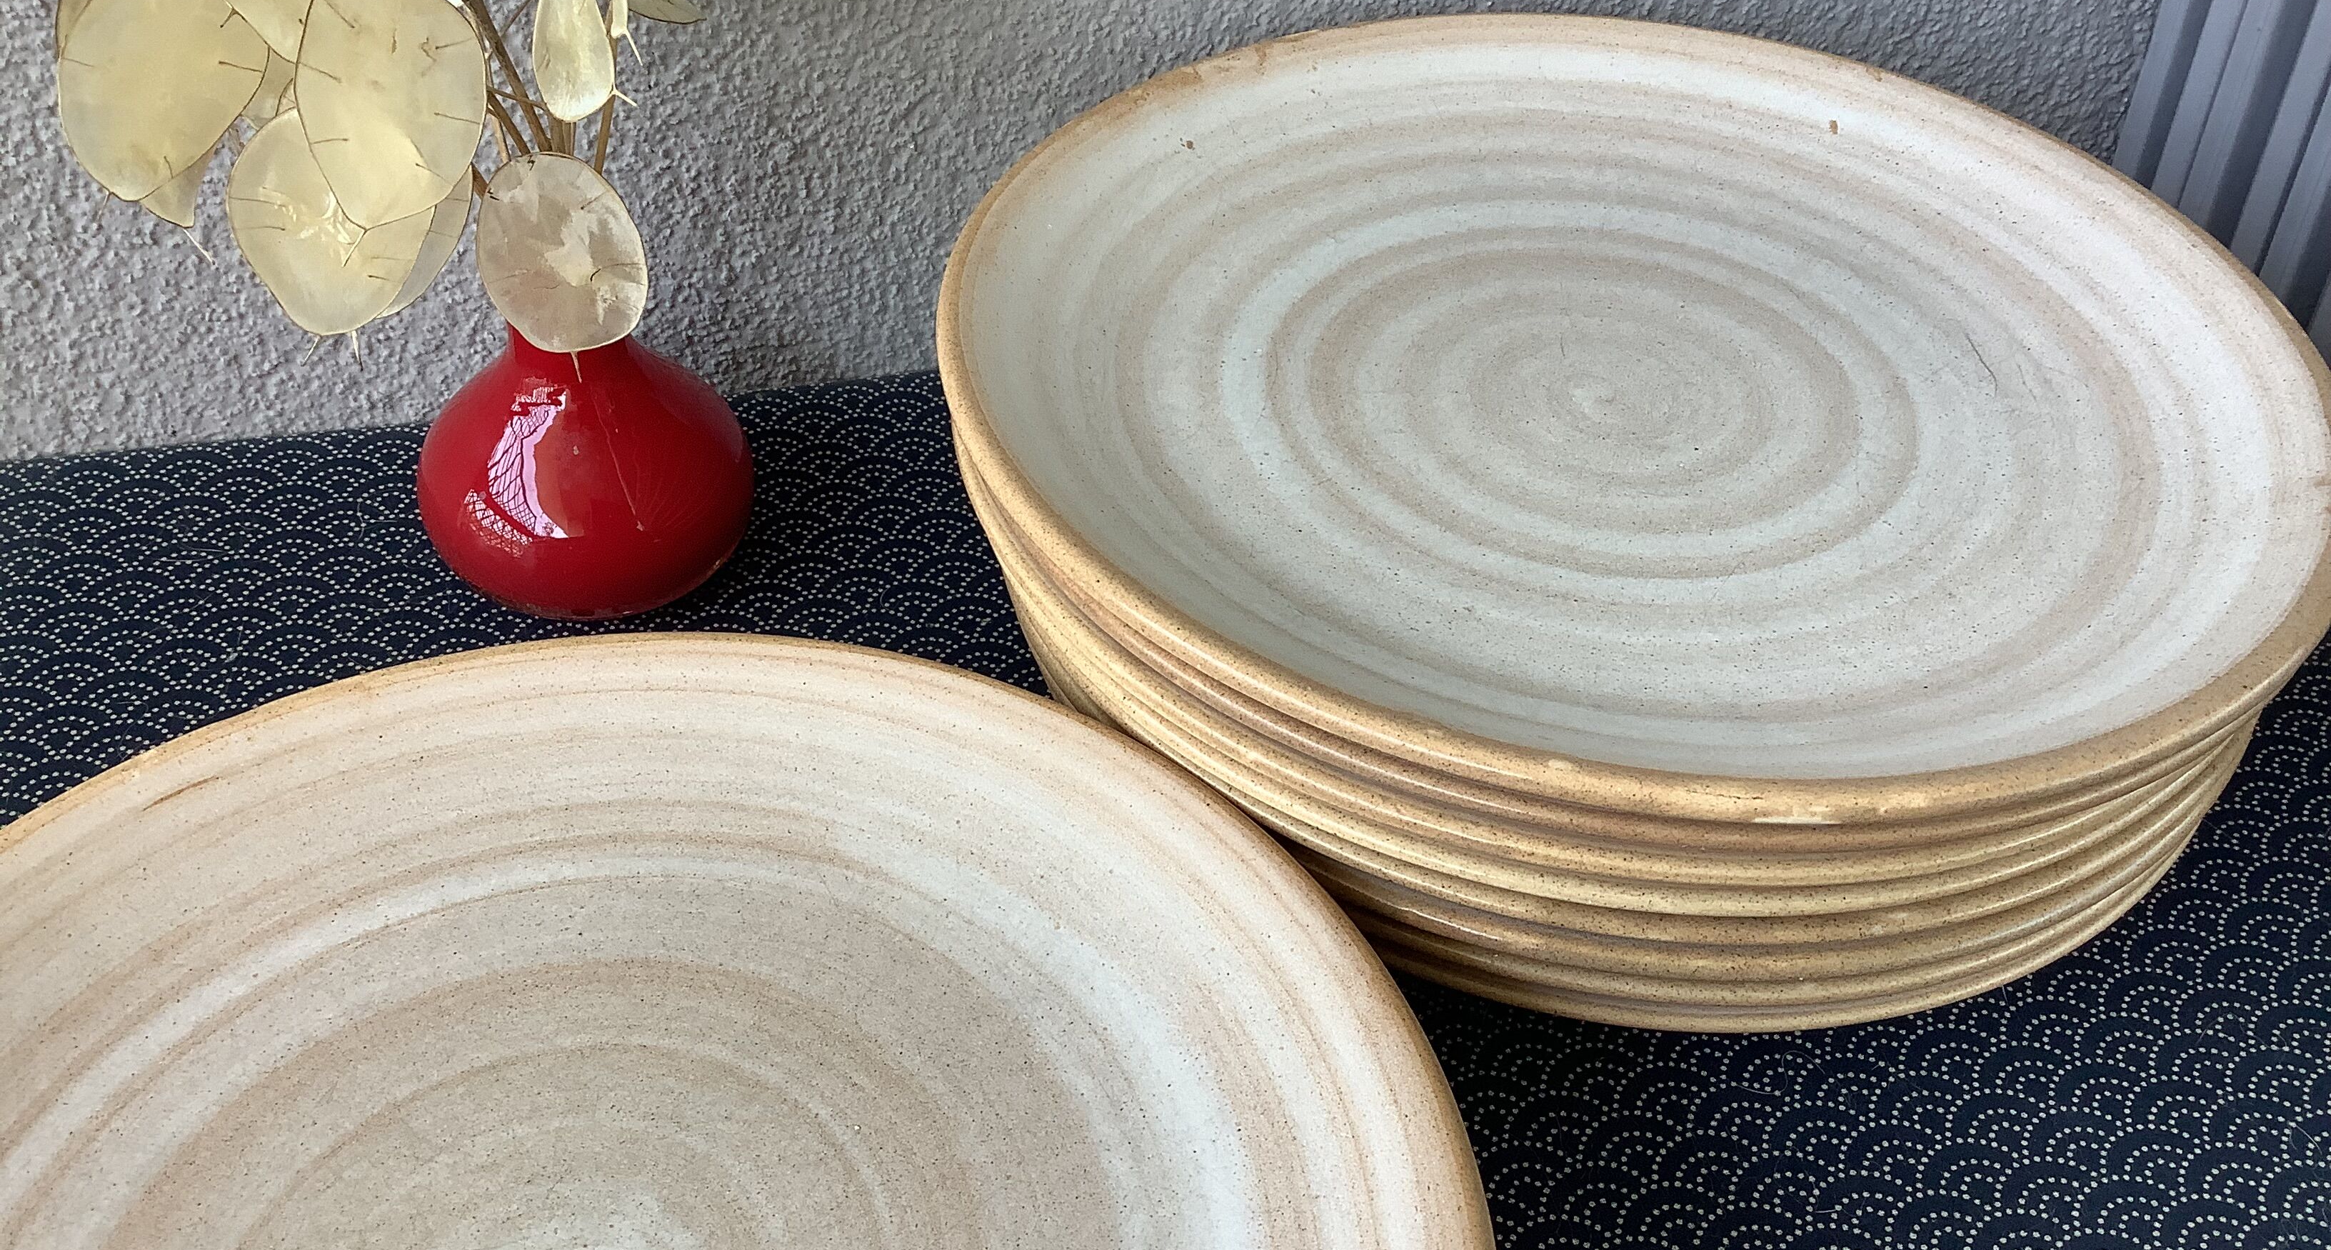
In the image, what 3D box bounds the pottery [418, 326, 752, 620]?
[{"bbox_3d":[-0.123,-0.045,0.431,0.070,0.078,0.070,4,43,0],"label":"pottery"}]

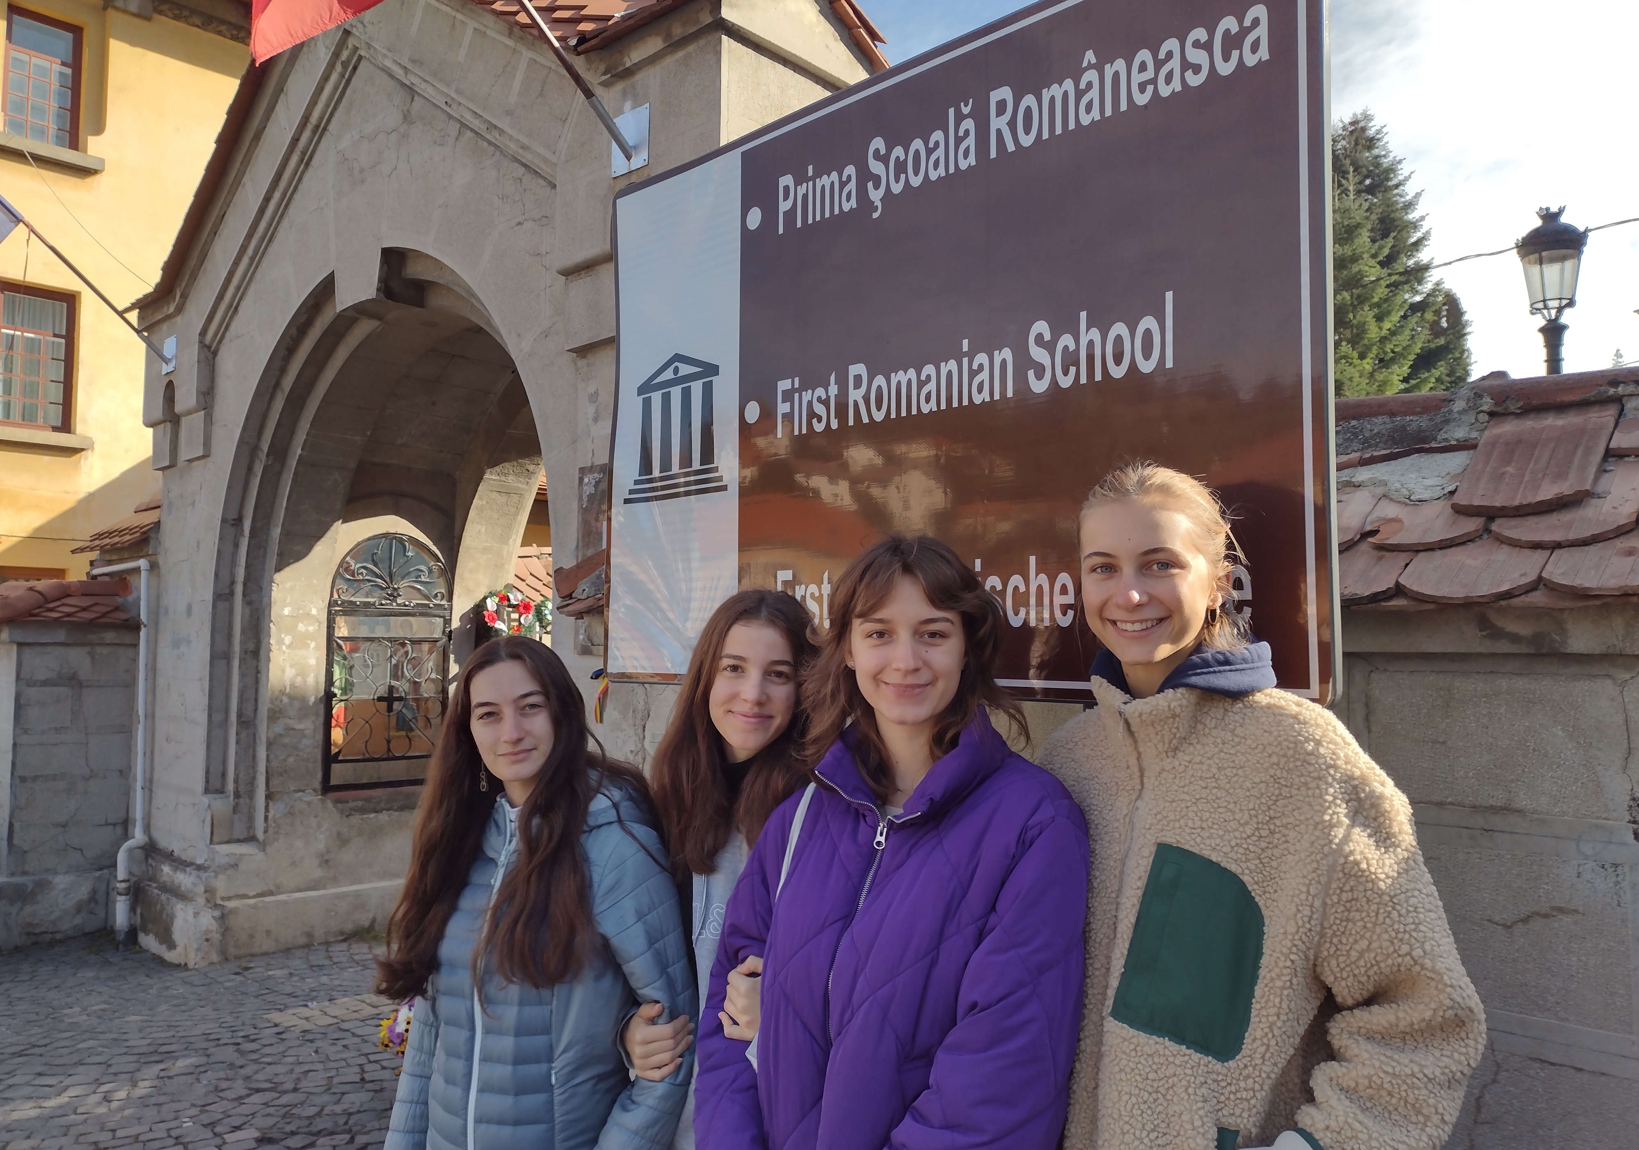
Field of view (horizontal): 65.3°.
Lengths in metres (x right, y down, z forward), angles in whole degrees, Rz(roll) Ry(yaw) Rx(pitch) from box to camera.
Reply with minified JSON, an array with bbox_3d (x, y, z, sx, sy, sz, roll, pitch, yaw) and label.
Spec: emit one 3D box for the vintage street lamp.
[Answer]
[{"bbox_3d":[4.821,-0.193,8.327,0.470,4.473,0.470,0,-3,0],"label":"vintage street lamp"}]

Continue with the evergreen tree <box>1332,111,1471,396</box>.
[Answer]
[{"bbox_3d":[10.342,-2.955,24.213,5.000,11.889,5.000,0,-3,0],"label":"evergreen tree"}]

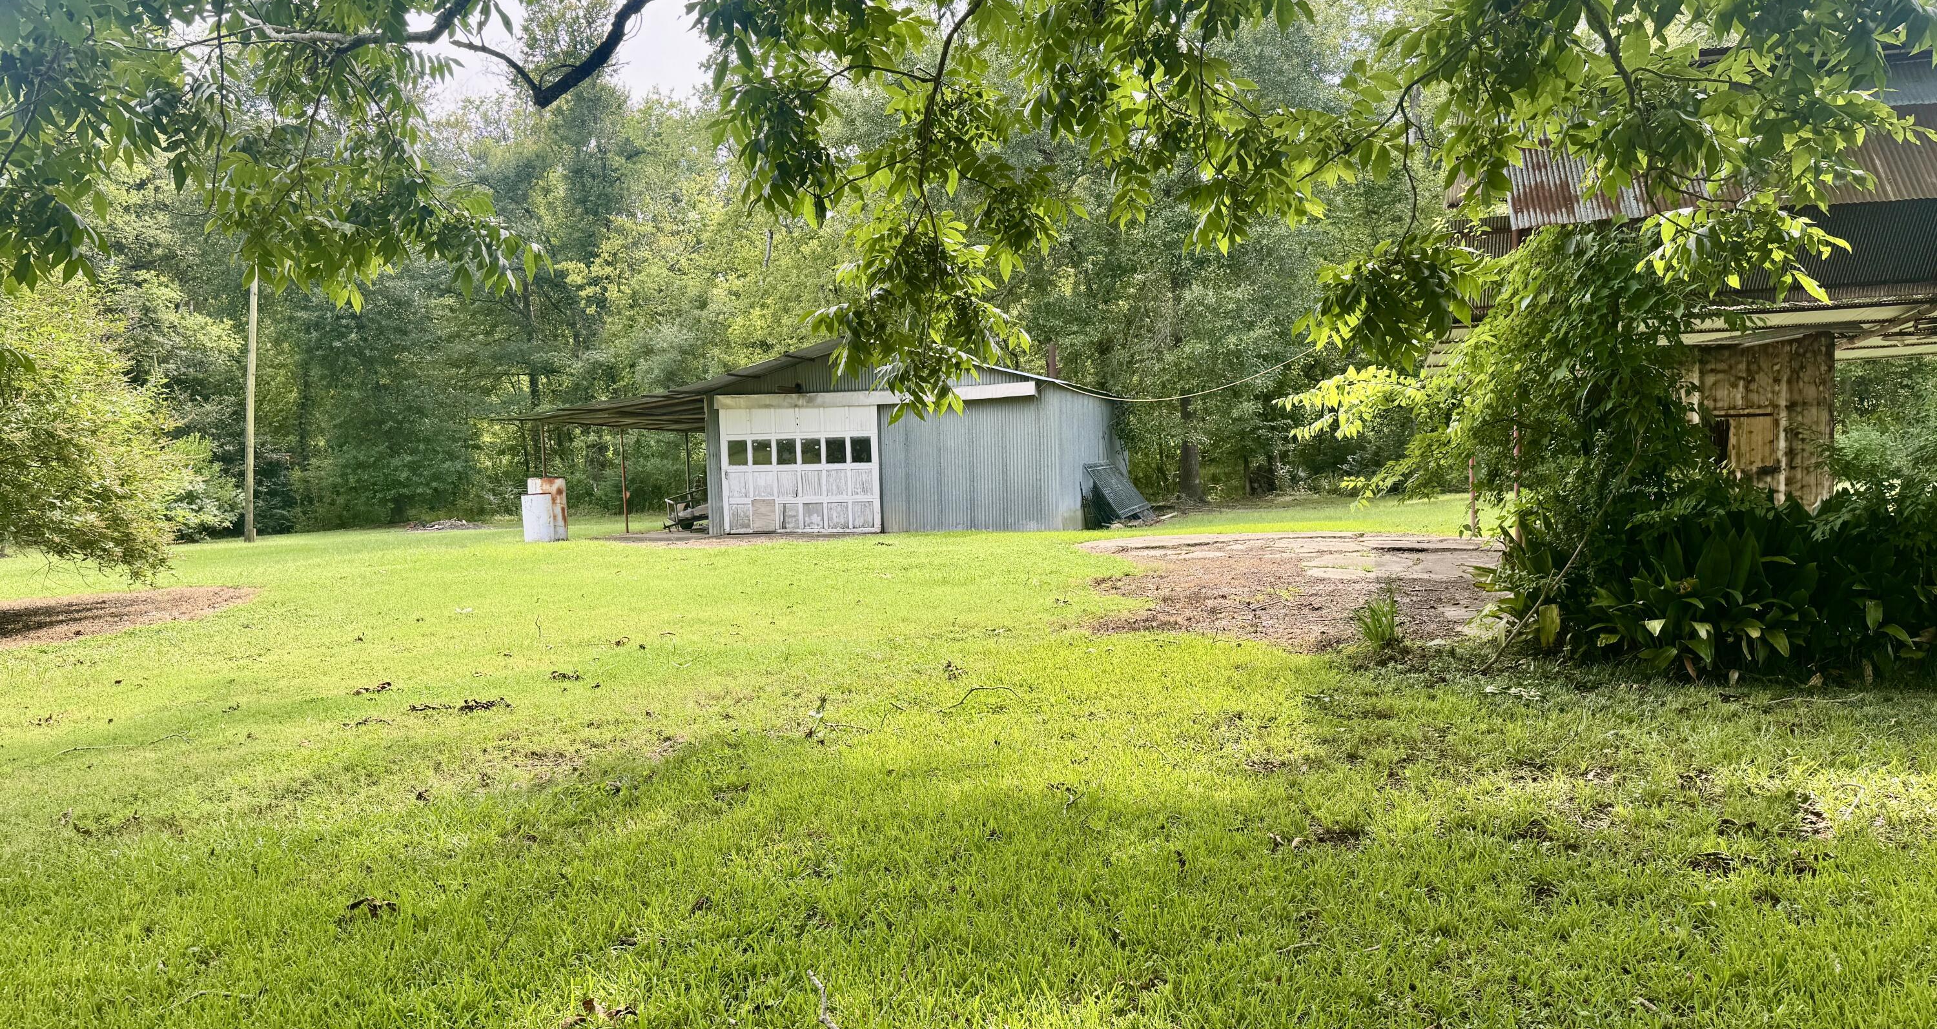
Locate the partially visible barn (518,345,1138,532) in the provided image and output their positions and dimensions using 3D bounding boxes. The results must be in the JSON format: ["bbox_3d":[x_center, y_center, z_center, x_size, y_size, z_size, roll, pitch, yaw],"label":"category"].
[{"bbox_3d":[-2.352,-1.523,28.142,10.600,3.500,8.900,-1,2,16],"label":"partially visible barn"}]

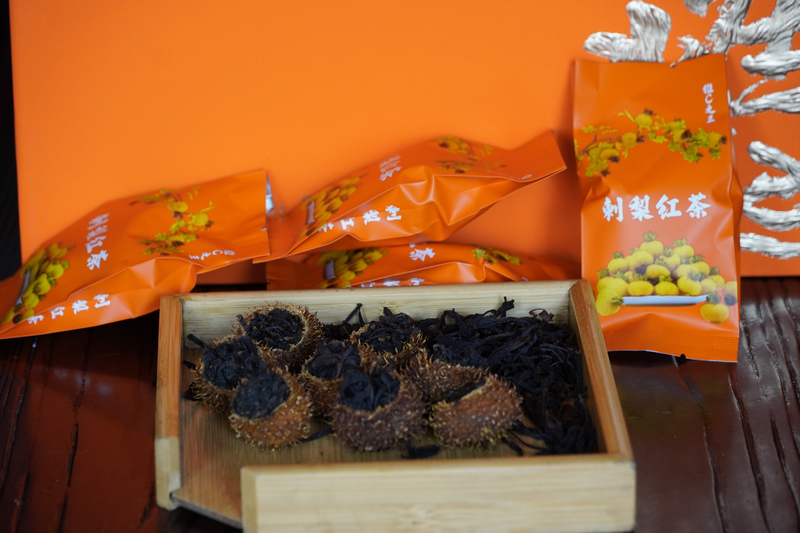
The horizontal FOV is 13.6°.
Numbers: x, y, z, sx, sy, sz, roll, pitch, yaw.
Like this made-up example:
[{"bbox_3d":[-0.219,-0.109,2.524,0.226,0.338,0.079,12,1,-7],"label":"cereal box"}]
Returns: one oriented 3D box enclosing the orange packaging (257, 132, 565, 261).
[{"bbox_3d":[0.002,-0.026,1.245,0.119,0.027,0.057,-17,15,-1],"label":"orange packaging"}]

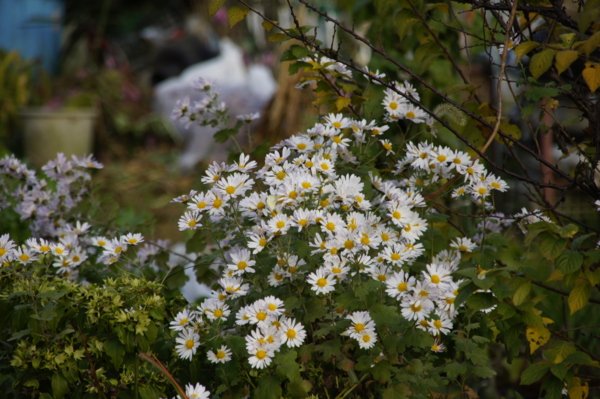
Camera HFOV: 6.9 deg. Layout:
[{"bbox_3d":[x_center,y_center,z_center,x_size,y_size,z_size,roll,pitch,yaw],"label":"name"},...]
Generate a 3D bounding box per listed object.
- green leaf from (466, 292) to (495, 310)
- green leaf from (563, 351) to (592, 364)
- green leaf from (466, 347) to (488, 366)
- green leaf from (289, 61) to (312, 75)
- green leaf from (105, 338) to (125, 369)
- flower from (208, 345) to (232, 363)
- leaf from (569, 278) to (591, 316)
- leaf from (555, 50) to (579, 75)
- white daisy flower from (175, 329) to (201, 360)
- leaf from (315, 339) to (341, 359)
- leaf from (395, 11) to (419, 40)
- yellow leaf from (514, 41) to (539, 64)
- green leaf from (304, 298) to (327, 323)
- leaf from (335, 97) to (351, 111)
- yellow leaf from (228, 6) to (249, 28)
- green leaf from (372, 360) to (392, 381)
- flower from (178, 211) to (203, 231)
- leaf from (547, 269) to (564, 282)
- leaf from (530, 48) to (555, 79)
[{"bbox_3d":[0.240,0.136,6.650,0.037,0.024,0.022,0,7,0],"label":"green leaf"},{"bbox_3d":[0.422,0.240,7.600,0.046,0.021,0.025,-1,6,-7],"label":"green leaf"},{"bbox_3d":[0.268,0.237,7.550,0.033,0.030,0.017,-1,6,-9],"label":"green leaf"},{"bbox_3d":[0.001,-0.201,7.600,0.036,0.021,0.020,0,3,0],"label":"green leaf"},{"bbox_3d":[-0.247,0.205,6.650,0.027,0.040,0.015,0,7,0],"label":"green leaf"},{"bbox_3d":[-0.122,0.234,7.600,0.039,0.013,0.037,0,46,0],"label":"flower"},{"bbox_3d":[0.425,0.146,7.600,0.030,0.058,0.020,27,0,4],"label":"leaf"},{"bbox_3d":[0.357,-0.184,6.700,0.032,0.032,0.015,0,7,0],"label":"leaf"},{"bbox_3d":[-0.169,0.218,7.500,0.042,0.046,0.015,3,-7,31],"label":"white daisy flower"},{"bbox_3d":[0.042,0.225,7.550,0.039,0.030,0.018,0,6,0],"label":"leaf"},{"bbox_3d":[0.175,-0.286,8.200,0.039,0.049,0.020,1,6,12],"label":"leaf"},{"bbox_3d":[0.346,-0.225,7.600,0.026,0.043,0.020,45,0,6],"label":"yellow leaf"},{"bbox_3d":[0.021,0.151,6.850,0.030,0.036,0.015,0,7,0],"label":"green leaf"},{"bbox_3d":[0.065,-0.146,7.600,0.024,0.021,0.014,0,3,0],"label":"leaf"},{"bbox_3d":[-0.094,-0.277,7.600,0.030,0.034,0.014,1,6,6],"label":"yellow leaf"},{"bbox_3d":[0.112,0.231,6.750,0.027,0.027,0.015,0,7,0],"label":"green leaf"},{"bbox_3d":[-0.168,0.032,7.650,0.039,0.036,0.015,2,-26,20],"label":"flower"},{"bbox_3d":[0.343,0.102,6.700,0.024,0.019,0.015,0,7,0],"label":"leaf"},{"bbox_3d":[0.325,-0.182,6.700,0.032,0.040,0.015,0,7,0],"label":"leaf"}]

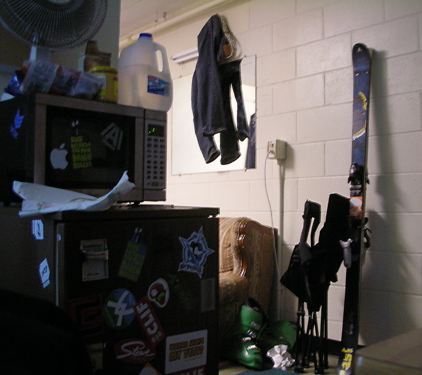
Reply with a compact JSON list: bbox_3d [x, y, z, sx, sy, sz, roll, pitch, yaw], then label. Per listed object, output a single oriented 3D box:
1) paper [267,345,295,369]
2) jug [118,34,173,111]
[{"bbox_3d":[0.366,0.873,2.629,0.140,0.120,0.145,-1,-2,44],"label":"paper"},{"bbox_3d":[-0.216,-0.370,1.662,0.152,0.262,0.152,-1,-1,42],"label":"jug"}]

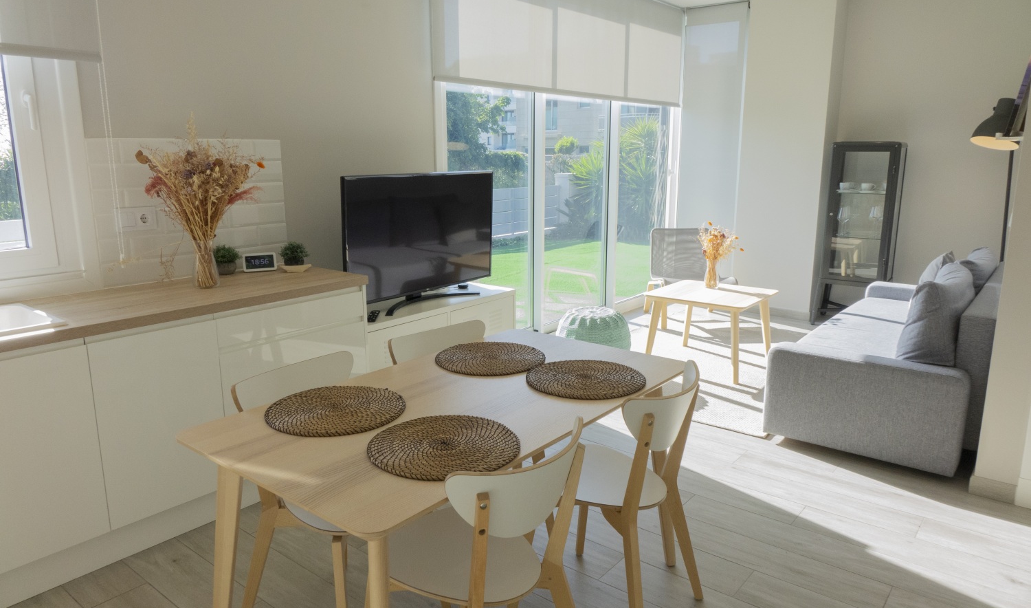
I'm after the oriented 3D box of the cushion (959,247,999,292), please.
[{"bbox_3d":[2.570,-0.056,3.946,0.180,0.480,0.500,23,24,34],"label":"cushion"}]

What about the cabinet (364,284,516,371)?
[{"bbox_3d":[-0.517,0.297,3.907,0.400,0.630,1.190,9,15,37],"label":"cabinet"}]

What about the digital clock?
[{"bbox_3d":[-1.235,-0.204,3.319,0.148,0.086,0.072,-7,14,-29],"label":"digital clock"}]

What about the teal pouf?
[{"bbox_3d":[0.527,0.245,4.698,0.520,0.390,0.520,0,12,0],"label":"teal pouf"}]

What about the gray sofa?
[{"bbox_3d":[2.279,0.202,3.974,0.895,0.770,2.095,9,15,38],"label":"gray sofa"}]

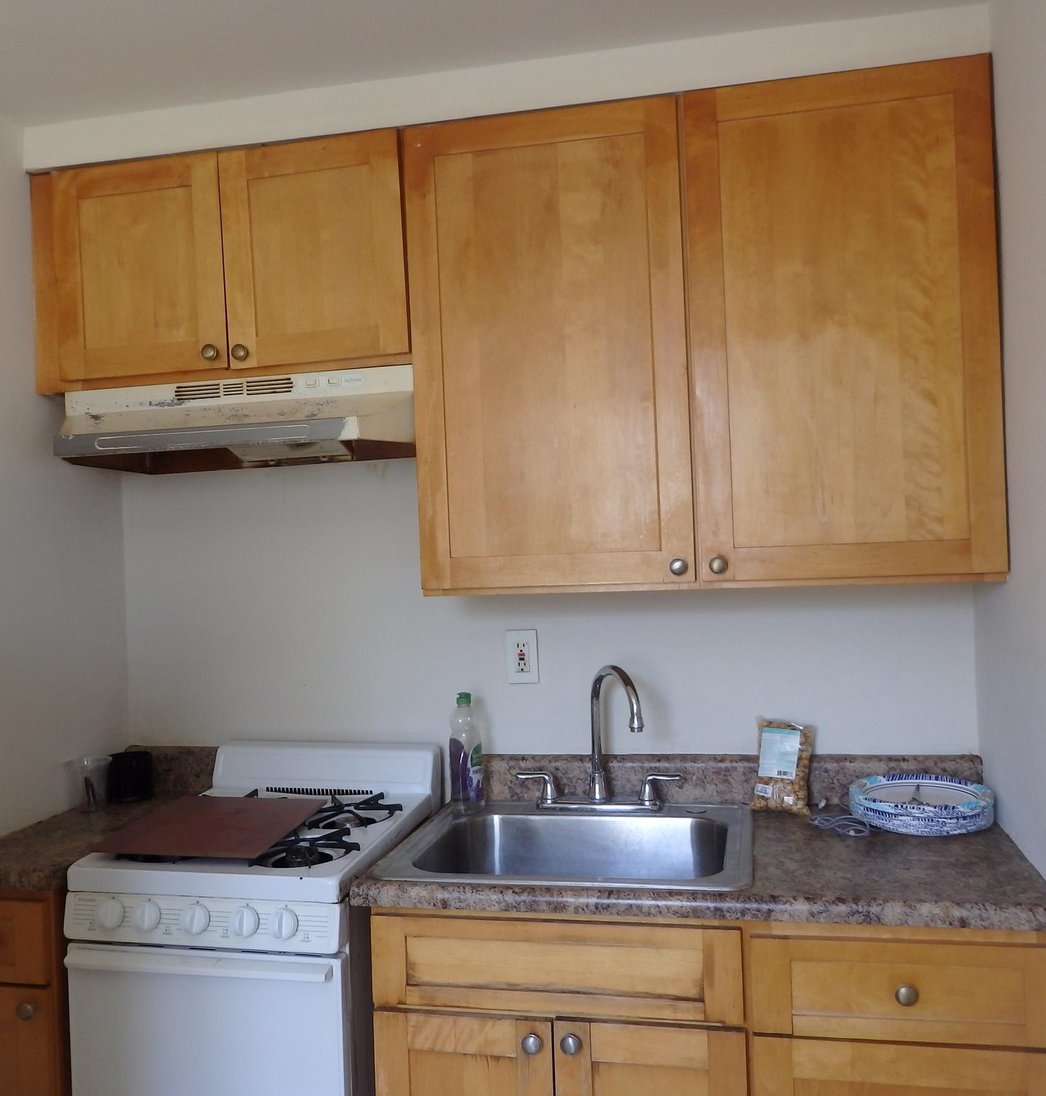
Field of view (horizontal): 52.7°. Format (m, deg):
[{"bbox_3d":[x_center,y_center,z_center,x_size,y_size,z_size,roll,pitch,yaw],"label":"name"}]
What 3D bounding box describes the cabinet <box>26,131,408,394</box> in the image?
[{"bbox_3d":[-0.603,-0.572,2.292,0.842,0.455,0.318,-2,0,12],"label":"cabinet"}]

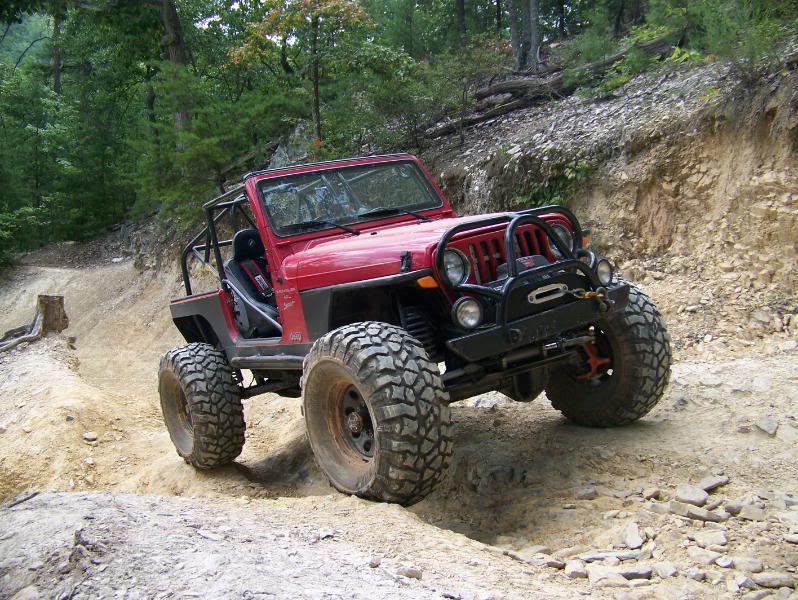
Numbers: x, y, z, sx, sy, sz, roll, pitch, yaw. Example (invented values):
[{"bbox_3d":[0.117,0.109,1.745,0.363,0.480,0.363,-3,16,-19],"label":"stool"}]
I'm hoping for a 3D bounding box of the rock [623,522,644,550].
[{"bbox_3d":[0.903,0.911,3.110,0.080,0.075,0.085,-1,5,6],"label":"rock"}]

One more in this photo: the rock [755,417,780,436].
[{"bbox_3d":[2.098,0.722,4.610,0.120,0.065,0.100,-1,5,6],"label":"rock"}]

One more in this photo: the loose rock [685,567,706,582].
[{"bbox_3d":[1.050,0.972,2.860,0.073,0.042,0.060,-1,5,6],"label":"loose rock"}]

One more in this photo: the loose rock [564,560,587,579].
[{"bbox_3d":[0.640,0.978,2.930,0.080,0.048,0.065,-1,5,6],"label":"loose rock"}]

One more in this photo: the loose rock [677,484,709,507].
[{"bbox_3d":[1.294,0.862,3.560,0.140,0.065,0.110,-1,5,6],"label":"loose rock"}]

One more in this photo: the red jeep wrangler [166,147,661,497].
[{"bbox_3d":[-0.185,0.046,5.531,2.071,2.010,3.545,-15,4,-35],"label":"red jeep wrangler"}]

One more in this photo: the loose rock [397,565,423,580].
[{"bbox_3d":[0.038,0.982,2.910,0.090,0.045,0.065,-1,5,6],"label":"loose rock"}]

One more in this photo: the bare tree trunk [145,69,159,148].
[{"bbox_3d":[-5.210,-4.031,17.000,0.240,1.800,0.240,-2,5,0],"label":"bare tree trunk"}]

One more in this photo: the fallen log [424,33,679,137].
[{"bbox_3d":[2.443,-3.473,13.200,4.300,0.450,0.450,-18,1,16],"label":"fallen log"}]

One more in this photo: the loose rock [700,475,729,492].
[{"bbox_3d":[1.488,0.866,3.810,0.140,0.050,0.100,-1,5,6],"label":"loose rock"}]

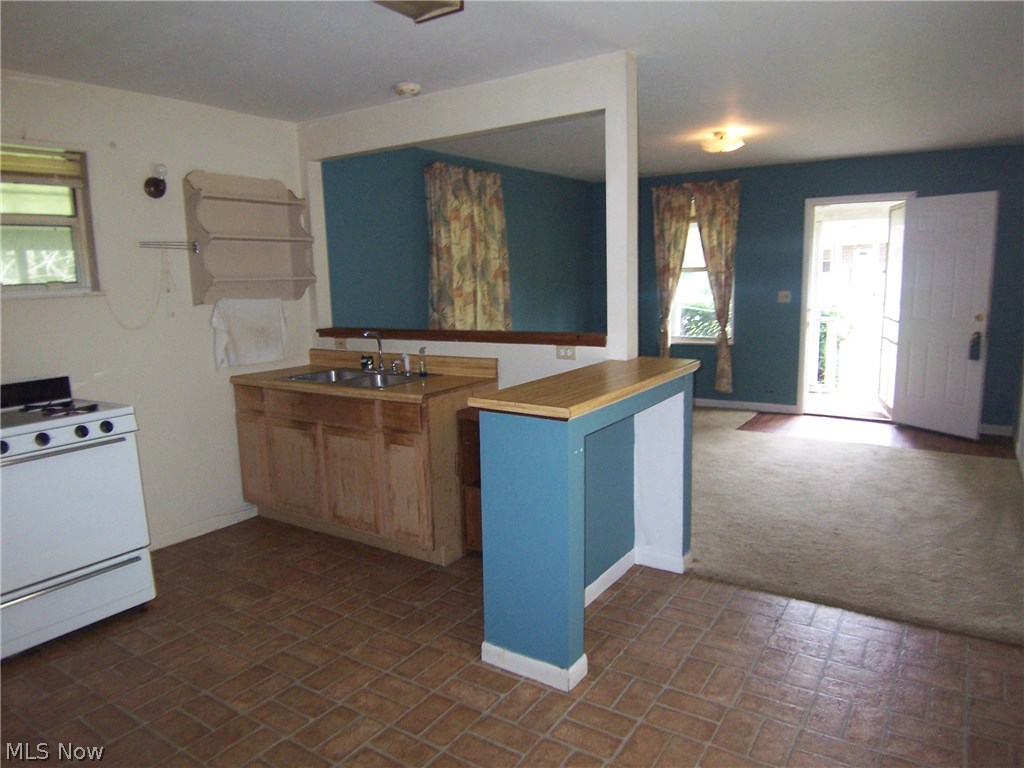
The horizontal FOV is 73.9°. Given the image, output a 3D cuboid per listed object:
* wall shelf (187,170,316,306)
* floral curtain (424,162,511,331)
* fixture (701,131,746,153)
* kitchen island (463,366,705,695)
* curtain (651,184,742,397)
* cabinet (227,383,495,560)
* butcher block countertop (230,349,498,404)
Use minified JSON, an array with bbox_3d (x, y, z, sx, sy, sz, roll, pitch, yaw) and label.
[{"bbox_3d":[-1.548,-0.870,4.090,0.205,0.759,0.733,5,11,34],"label":"wall shelf"},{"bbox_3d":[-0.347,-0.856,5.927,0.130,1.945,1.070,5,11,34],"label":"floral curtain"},{"bbox_3d":[1.560,-1.784,5.017,0.294,0.130,0.294,5,11,34],"label":"fixture"},{"bbox_3d":[0.382,0.486,2.938,0.437,1.043,1.300,5,11,34],"label":"kitchen island"},{"bbox_3d":[1.897,-1.005,7.177,0.905,2.155,0.130,5,11,34],"label":"curtain"},{"bbox_3d":[-0.870,0.430,4.050,1.533,0.872,0.620,5,11,34],"label":"cabinet"},{"bbox_3d":[-0.888,-0.067,3.958,1.540,0.147,0.640,5,11,34],"label":"butcher block countertop"}]

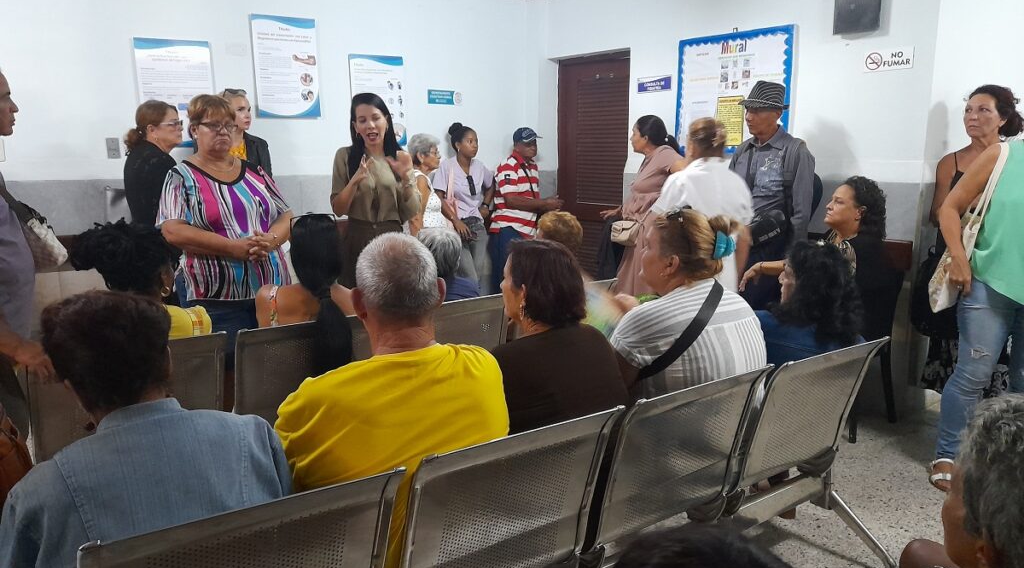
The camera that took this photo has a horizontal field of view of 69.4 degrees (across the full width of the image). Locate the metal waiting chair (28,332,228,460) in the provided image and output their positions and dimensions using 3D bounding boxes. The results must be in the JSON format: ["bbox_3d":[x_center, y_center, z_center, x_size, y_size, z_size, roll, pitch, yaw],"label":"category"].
[{"bbox_3d":[-1.332,0.541,2.579,0.540,0.793,0.620,-7,12,-36],"label":"metal waiting chair"}]

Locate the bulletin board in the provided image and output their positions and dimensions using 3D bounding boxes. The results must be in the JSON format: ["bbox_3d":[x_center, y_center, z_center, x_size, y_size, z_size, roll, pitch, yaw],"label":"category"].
[{"bbox_3d":[1.395,-1.196,4.671,0.045,0.740,0.870,-7,13,-36],"label":"bulletin board"}]

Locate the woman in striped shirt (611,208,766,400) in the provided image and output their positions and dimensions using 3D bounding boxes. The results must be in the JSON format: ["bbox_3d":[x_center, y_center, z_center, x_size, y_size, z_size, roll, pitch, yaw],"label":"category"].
[{"bbox_3d":[0.360,0.368,2.320,0.530,1.217,0.780,-8,13,-38],"label":"woman in striped shirt"}]

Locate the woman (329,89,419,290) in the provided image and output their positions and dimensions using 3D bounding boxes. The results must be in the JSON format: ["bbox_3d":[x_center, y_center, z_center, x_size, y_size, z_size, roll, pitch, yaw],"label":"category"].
[{"bbox_3d":[-0.637,-0.081,3.544,0.430,1.625,0.360,-3,11,-17],"label":"woman"}]

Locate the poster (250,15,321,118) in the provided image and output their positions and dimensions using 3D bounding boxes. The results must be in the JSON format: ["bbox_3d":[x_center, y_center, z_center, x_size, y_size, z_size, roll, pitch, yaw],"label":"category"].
[{"bbox_3d":[-1.481,-1.427,4.876,0.430,0.640,0.015,-7,12,-35],"label":"poster"}]

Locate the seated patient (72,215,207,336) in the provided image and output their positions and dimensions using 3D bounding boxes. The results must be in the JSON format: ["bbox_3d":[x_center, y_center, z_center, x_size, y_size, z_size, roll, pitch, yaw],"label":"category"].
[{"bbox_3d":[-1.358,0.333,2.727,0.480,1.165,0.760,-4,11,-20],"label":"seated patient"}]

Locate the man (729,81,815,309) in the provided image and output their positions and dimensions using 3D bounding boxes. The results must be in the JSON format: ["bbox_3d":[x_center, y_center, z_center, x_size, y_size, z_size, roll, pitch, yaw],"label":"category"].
[{"bbox_3d":[1.283,-0.169,3.852,0.310,1.715,0.450,-9,14,-41],"label":"man"}]

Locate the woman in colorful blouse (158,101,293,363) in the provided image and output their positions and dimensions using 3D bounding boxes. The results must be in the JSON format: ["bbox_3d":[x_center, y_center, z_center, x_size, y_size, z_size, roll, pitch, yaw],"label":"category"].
[{"bbox_3d":[-1.202,-0.007,3.221,0.540,1.589,0.370,-5,11,-27],"label":"woman in colorful blouse"}]

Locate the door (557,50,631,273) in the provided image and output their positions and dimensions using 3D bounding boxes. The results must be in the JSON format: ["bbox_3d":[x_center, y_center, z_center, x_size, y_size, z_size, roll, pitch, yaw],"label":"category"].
[{"bbox_3d":[0.632,-0.655,5.667,0.050,2.068,0.840,-8,13,-37],"label":"door"}]

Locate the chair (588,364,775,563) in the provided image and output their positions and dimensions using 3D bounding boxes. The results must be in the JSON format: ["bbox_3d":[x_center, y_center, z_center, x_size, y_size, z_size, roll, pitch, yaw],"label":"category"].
[{"bbox_3d":[0.371,0.609,2.215,0.540,0.793,0.620,-7,12,-34],"label":"chair"}]

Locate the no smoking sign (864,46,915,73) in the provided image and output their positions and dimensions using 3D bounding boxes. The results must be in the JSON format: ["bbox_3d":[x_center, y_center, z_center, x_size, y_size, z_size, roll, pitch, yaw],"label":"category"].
[{"bbox_3d":[1.988,-1.183,3.903,0.010,0.106,0.260,-7,13,-36],"label":"no smoking sign"}]

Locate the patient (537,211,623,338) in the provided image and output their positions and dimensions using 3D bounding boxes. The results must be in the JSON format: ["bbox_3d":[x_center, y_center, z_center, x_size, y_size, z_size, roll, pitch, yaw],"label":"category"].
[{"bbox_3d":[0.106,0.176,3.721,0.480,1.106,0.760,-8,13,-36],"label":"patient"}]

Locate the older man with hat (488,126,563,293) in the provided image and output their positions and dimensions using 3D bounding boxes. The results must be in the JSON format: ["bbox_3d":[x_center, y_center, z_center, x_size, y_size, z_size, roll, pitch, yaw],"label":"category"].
[{"bbox_3d":[0.096,-0.355,5.437,0.480,1.558,0.470,5,11,25],"label":"older man with hat"}]

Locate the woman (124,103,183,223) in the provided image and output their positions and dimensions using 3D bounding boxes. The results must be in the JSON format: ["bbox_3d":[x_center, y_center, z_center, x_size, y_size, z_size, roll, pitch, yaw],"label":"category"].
[{"bbox_3d":[-1.766,-0.100,3.793,0.360,1.627,0.480,-4,11,-20],"label":"woman"}]

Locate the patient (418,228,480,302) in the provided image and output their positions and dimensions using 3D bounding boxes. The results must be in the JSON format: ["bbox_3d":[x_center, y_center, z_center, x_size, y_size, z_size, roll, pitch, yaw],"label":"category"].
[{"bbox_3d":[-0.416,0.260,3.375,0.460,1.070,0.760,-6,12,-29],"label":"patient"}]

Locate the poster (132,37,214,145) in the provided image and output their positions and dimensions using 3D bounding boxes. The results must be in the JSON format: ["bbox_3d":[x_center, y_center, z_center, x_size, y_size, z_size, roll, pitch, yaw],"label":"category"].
[{"bbox_3d":[-1.891,-1.075,4.182,0.400,0.590,0.020,-8,13,-38],"label":"poster"}]

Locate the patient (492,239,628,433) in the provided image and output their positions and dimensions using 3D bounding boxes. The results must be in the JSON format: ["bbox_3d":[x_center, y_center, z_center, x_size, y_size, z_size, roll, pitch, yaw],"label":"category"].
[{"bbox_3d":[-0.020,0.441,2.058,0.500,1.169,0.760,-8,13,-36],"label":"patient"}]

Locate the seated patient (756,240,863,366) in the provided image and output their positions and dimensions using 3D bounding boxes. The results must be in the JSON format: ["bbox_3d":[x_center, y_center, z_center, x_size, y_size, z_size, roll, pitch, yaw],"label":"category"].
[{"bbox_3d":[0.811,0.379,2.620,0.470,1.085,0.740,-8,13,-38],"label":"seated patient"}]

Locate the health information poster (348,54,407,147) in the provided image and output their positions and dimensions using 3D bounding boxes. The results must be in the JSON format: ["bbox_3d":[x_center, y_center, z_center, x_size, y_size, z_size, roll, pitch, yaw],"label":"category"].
[{"bbox_3d":[-0.916,-1.263,5.099,0.410,0.600,0.010,-7,13,-36],"label":"health information poster"}]

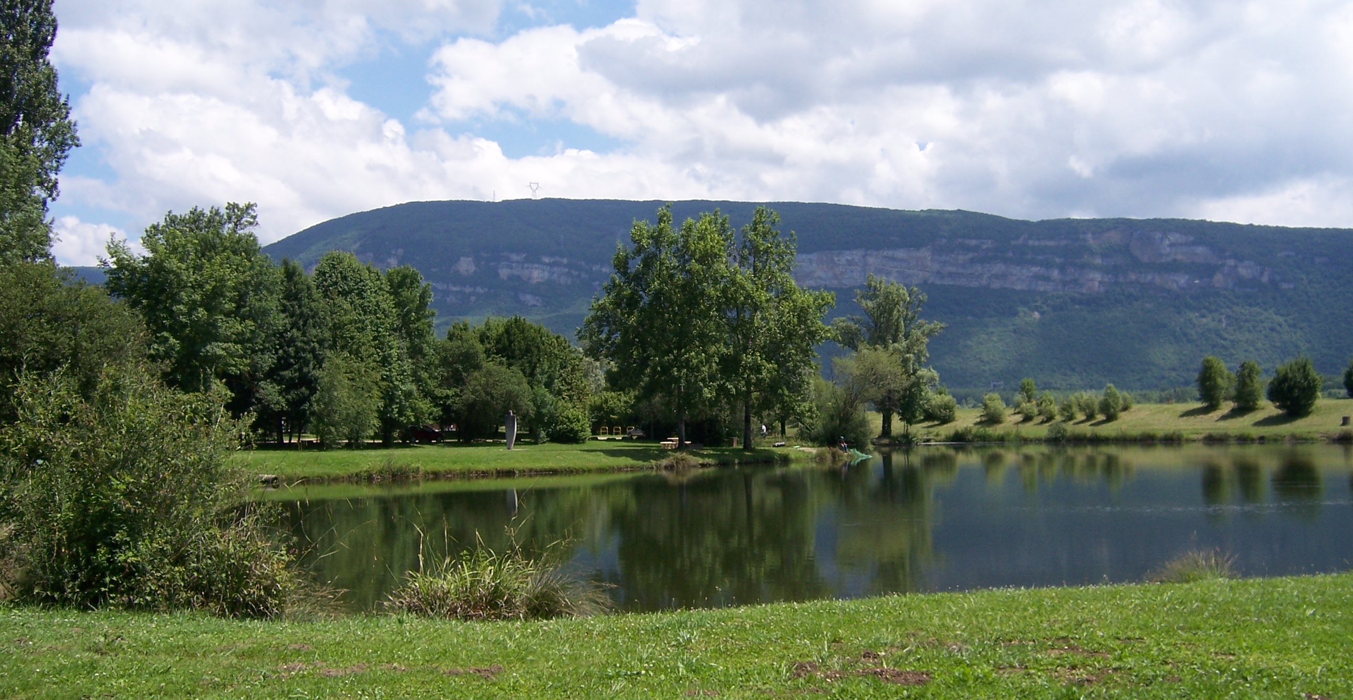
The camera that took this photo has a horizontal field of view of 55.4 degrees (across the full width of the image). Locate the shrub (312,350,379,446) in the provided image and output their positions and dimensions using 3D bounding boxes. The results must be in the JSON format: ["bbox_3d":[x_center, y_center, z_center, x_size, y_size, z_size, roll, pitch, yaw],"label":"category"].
[{"bbox_3d":[-23.120,3.500,90.180,4.580,6.650,4.350,0,-3,0],"label":"shrub"}]

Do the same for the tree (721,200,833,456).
[{"bbox_3d":[7.280,-1.650,93.460,7.930,17.580,7.930,0,-3,0],"label":"tree"}]

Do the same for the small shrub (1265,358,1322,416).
[{"bbox_3d":[93.890,5.700,196.250,7.850,9.330,7.850,0,-3,0],"label":"small shrub"}]

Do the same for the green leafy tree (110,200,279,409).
[{"bbox_3d":[-35.660,-1.920,95.470,12.330,17.960,11.720,0,-3,0],"label":"green leafy tree"}]

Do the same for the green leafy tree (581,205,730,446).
[{"bbox_3d":[-1.440,-1.710,90.450,10.330,17.090,9.810,0,-3,0],"label":"green leafy tree"}]

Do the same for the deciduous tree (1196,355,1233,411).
[{"bbox_3d":[84.510,5.200,203.230,5.270,8.740,5.270,0,-3,0],"label":"deciduous tree"}]

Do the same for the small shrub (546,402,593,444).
[{"bbox_3d":[-8.860,6.030,107.090,3.770,3.370,3.580,0,-3,0],"label":"small shrub"}]

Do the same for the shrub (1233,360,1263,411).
[{"bbox_3d":[89.030,5.600,201.210,4.380,8.080,4.380,0,-3,0],"label":"shrub"}]

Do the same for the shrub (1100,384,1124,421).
[{"bbox_3d":[65.760,7.990,195.150,3.340,5.590,3.340,0,-3,0],"label":"shrub"}]

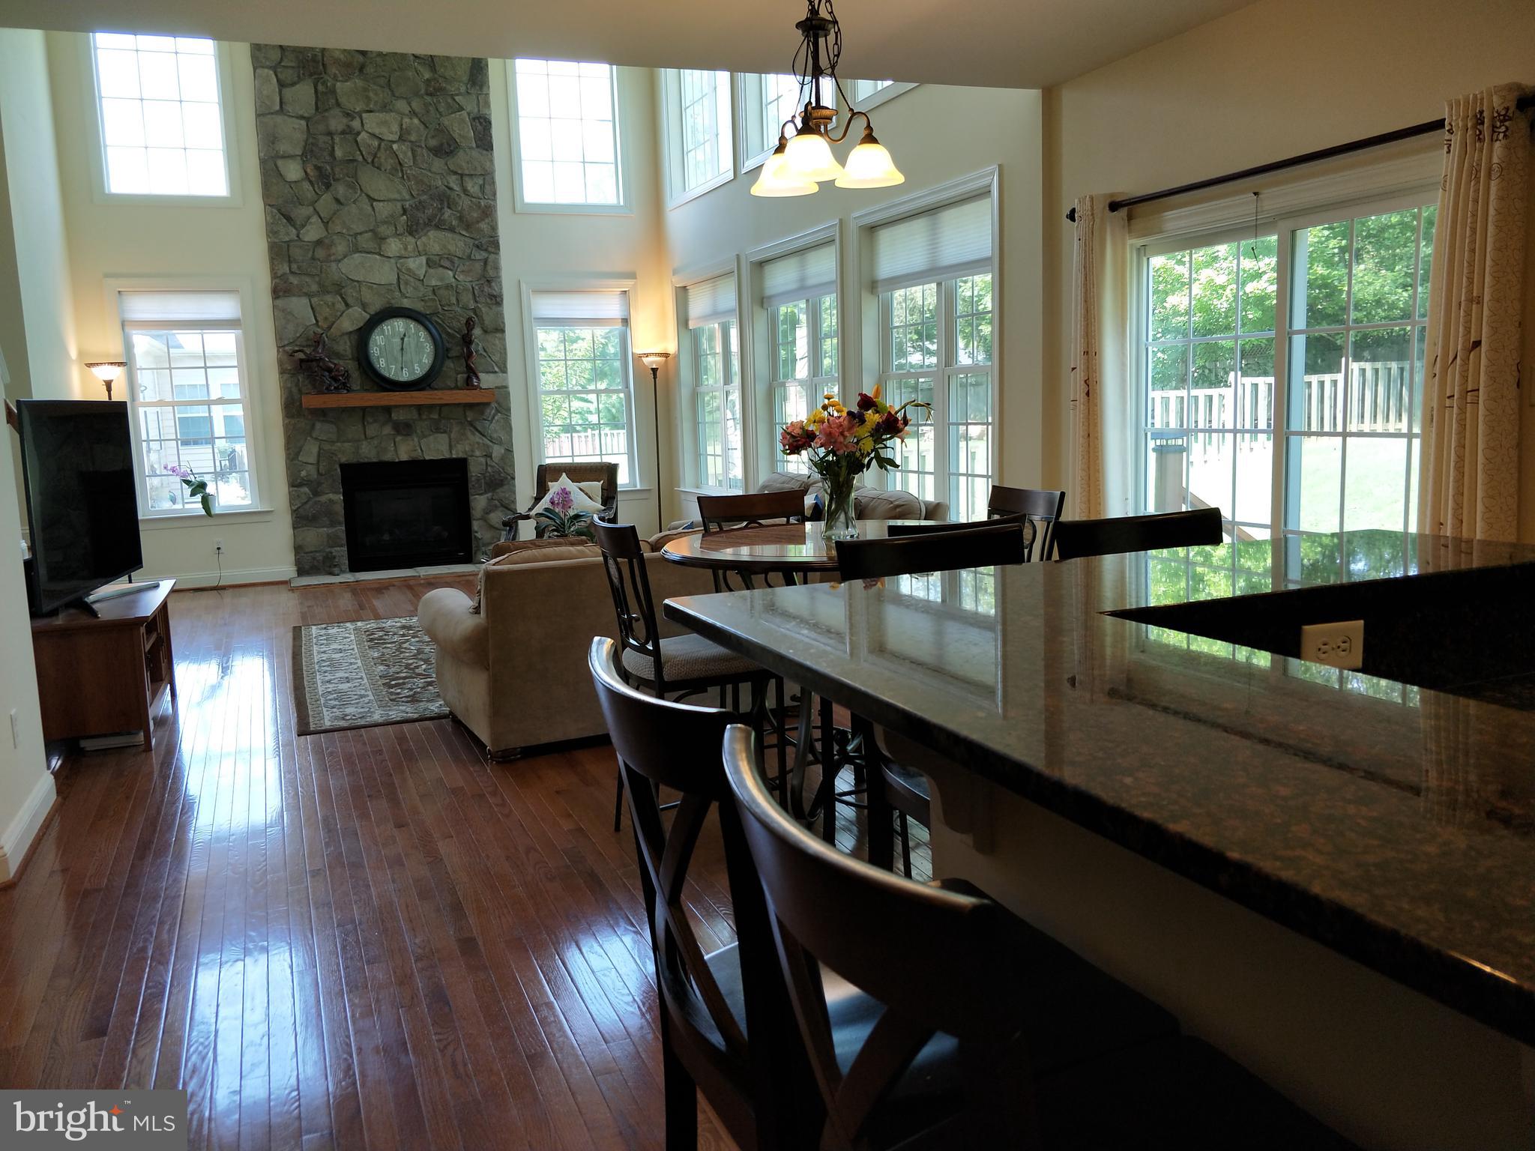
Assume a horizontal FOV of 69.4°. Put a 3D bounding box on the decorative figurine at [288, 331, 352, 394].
[{"bbox_3d":[-3.769,-1.782,9.357,0.480,0.510,0.170,-6,9,-24],"label":"decorative figurine"}]

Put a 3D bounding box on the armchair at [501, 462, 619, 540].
[{"bbox_3d":[-1.577,-0.308,8.268,0.720,0.980,0.780,1,9,21],"label":"armchair"}]

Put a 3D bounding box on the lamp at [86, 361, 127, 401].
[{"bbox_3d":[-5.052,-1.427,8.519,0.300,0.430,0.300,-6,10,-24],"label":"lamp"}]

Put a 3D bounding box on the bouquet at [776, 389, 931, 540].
[{"bbox_3d":[0.279,-0.397,3.863,0.500,0.530,0.420,-1,9,4],"label":"bouquet"}]

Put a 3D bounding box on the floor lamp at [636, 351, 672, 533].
[{"bbox_3d":[-1.000,-1.108,10.328,0.320,1.900,0.320,-6,9,-24],"label":"floor lamp"}]

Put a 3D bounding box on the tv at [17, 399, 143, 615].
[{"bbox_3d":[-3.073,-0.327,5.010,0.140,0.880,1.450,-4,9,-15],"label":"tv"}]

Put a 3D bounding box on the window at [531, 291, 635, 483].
[{"bbox_3d":[-1.777,-1.791,10.774,0.935,1.879,0.120,-6,10,-24],"label":"window"}]

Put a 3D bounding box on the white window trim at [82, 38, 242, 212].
[{"bbox_3d":[-4.867,-3.773,8.870,1.087,1.582,0.100,-6,9,-24],"label":"white window trim"}]

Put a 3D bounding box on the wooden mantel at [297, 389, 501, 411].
[{"bbox_3d":[-3.192,-1.533,9.666,1.580,0.108,0.230,-6,9,-24],"label":"wooden mantel"}]

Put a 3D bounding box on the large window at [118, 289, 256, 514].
[{"bbox_3d":[-4.873,-1.454,9.379,0.900,1.855,0.120,-6,10,-24],"label":"large window"}]

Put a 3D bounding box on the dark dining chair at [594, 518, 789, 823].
[{"bbox_3d":[-0.258,0.335,3.496,0.550,1.060,0.450,-6,9,-24],"label":"dark dining chair"}]

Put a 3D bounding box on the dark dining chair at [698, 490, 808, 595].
[{"bbox_3d":[0.051,0.212,4.271,0.473,1.045,0.532,-6,10,-24],"label":"dark dining chair"}]

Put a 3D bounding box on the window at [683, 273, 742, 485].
[{"bbox_3d":[-0.463,-1.717,10.083,0.120,1.850,1.410,-6,10,-24],"label":"window"}]

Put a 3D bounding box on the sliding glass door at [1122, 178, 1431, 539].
[{"bbox_3d":[2.195,-0.457,4.717,0.140,2.080,1.794,-6,10,-24],"label":"sliding glass door"}]

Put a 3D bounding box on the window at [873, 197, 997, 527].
[{"bbox_3d":[1.025,-1.280,6.886,0.120,1.850,1.472,-6,10,-24],"label":"window"}]

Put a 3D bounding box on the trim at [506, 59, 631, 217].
[{"bbox_3d":[-1.843,-4.232,10.366,1.140,1.674,0.120,-6,10,-24],"label":"trim"}]

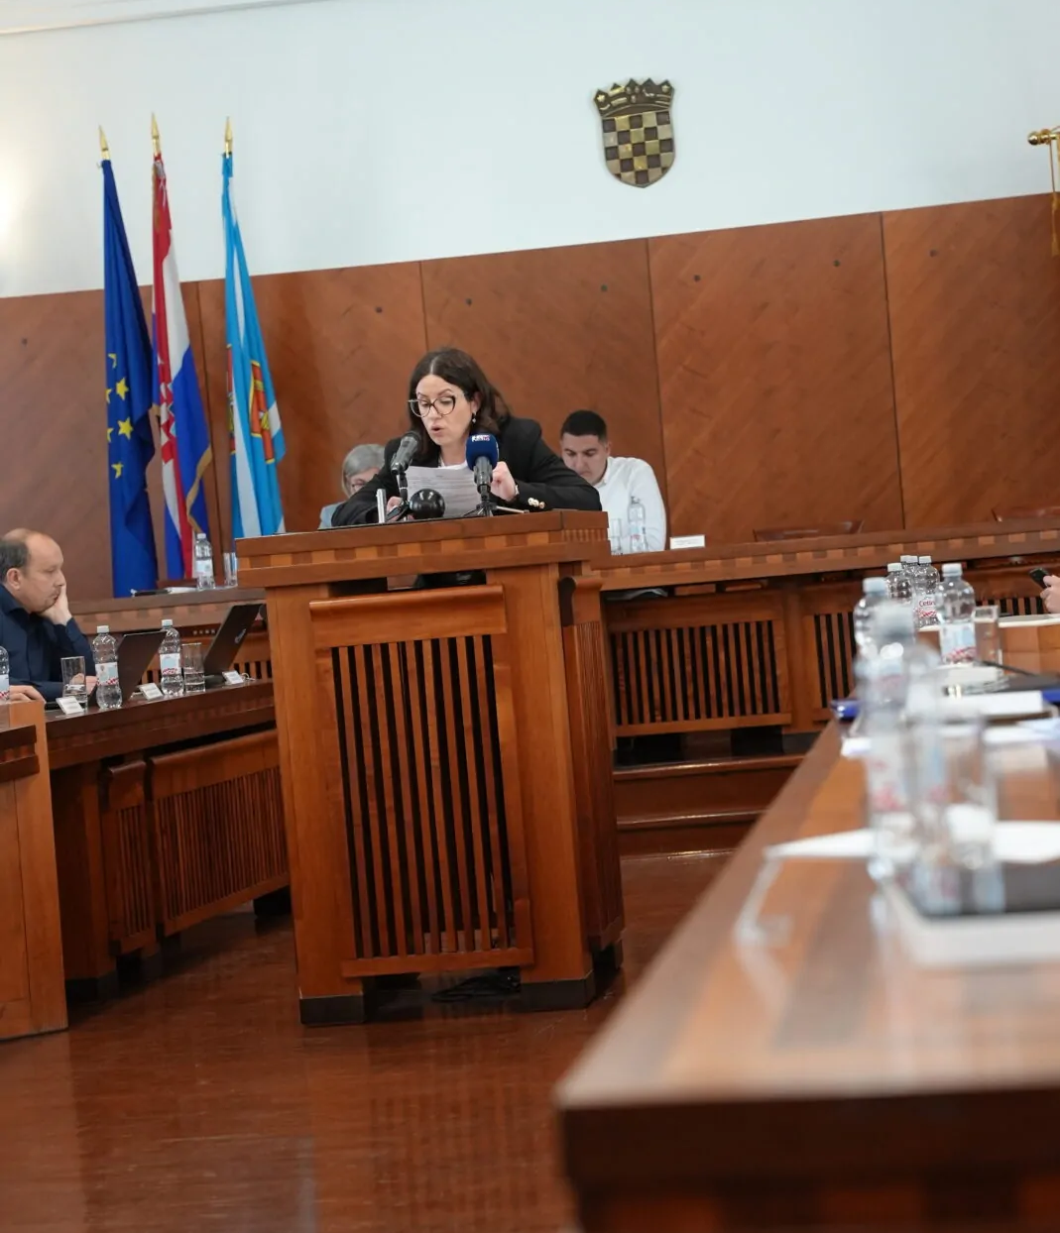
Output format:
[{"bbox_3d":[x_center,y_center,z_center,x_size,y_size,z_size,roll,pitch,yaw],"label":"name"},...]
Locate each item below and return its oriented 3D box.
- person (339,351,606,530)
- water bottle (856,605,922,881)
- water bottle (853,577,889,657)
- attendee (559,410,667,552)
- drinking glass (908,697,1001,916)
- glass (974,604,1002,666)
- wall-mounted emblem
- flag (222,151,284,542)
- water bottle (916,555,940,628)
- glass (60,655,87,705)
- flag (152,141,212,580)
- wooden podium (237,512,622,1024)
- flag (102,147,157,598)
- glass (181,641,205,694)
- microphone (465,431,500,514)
[{"bbox_3d":[-0.135,0.117,7.788,0.660,1.590,0.580,-4,1,14],"label":"person"},{"bbox_3d":[0.291,0.097,2.391,0.064,0.215,0.064,-5,1,8],"label":"water bottle"},{"bbox_3d":[0.489,0.054,4.301,0.064,0.215,0.064,-5,1,8],"label":"water bottle"},{"bbox_3d":[0.338,-0.152,12.150,0.540,1.290,0.700,-5,1,14],"label":"attendee"},{"bbox_3d":[0.299,0.136,2.170,0.063,0.143,0.063,-5,1,0],"label":"drinking glass"},{"bbox_3d":[0.854,0.048,5.751,0.057,0.135,0.057,-5,1,8],"label":"glass"},{"bbox_3d":[0.464,-2.114,13.500,0.352,0.480,0.050,-5,1,9],"label":"wall-mounted emblem"},{"bbox_3d":[-1.186,-1.034,13.300,0.280,2.000,0.250,-5,1,9],"label":"flag"},{"bbox_3d":[1.042,-0.048,8.051,0.064,0.215,0.064,-5,1,8],"label":"water bottle"},{"bbox_3d":[-1.194,0.172,8.100,0.061,0.135,0.061,-5,1,0],"label":"glass"},{"bbox_3d":[-1.496,-1.039,13.300,0.270,2.030,0.250,-5,1,9],"label":"flag"},{"bbox_3d":[-0.203,0.352,7.435,0.770,1.142,0.750,-5,1,8],"label":"wooden podium"},{"bbox_3d":[-1.816,-1.034,14.043,0.260,2.150,0.250,-5,1,8],"label":"flag"},{"bbox_3d":[-0.966,0.150,8.881,0.057,0.140,0.057,-5,1,8],"label":"glass"},{"bbox_3d":[-0.111,-0.339,7.300,0.080,0.200,0.150,-5,1,9],"label":"microphone"}]

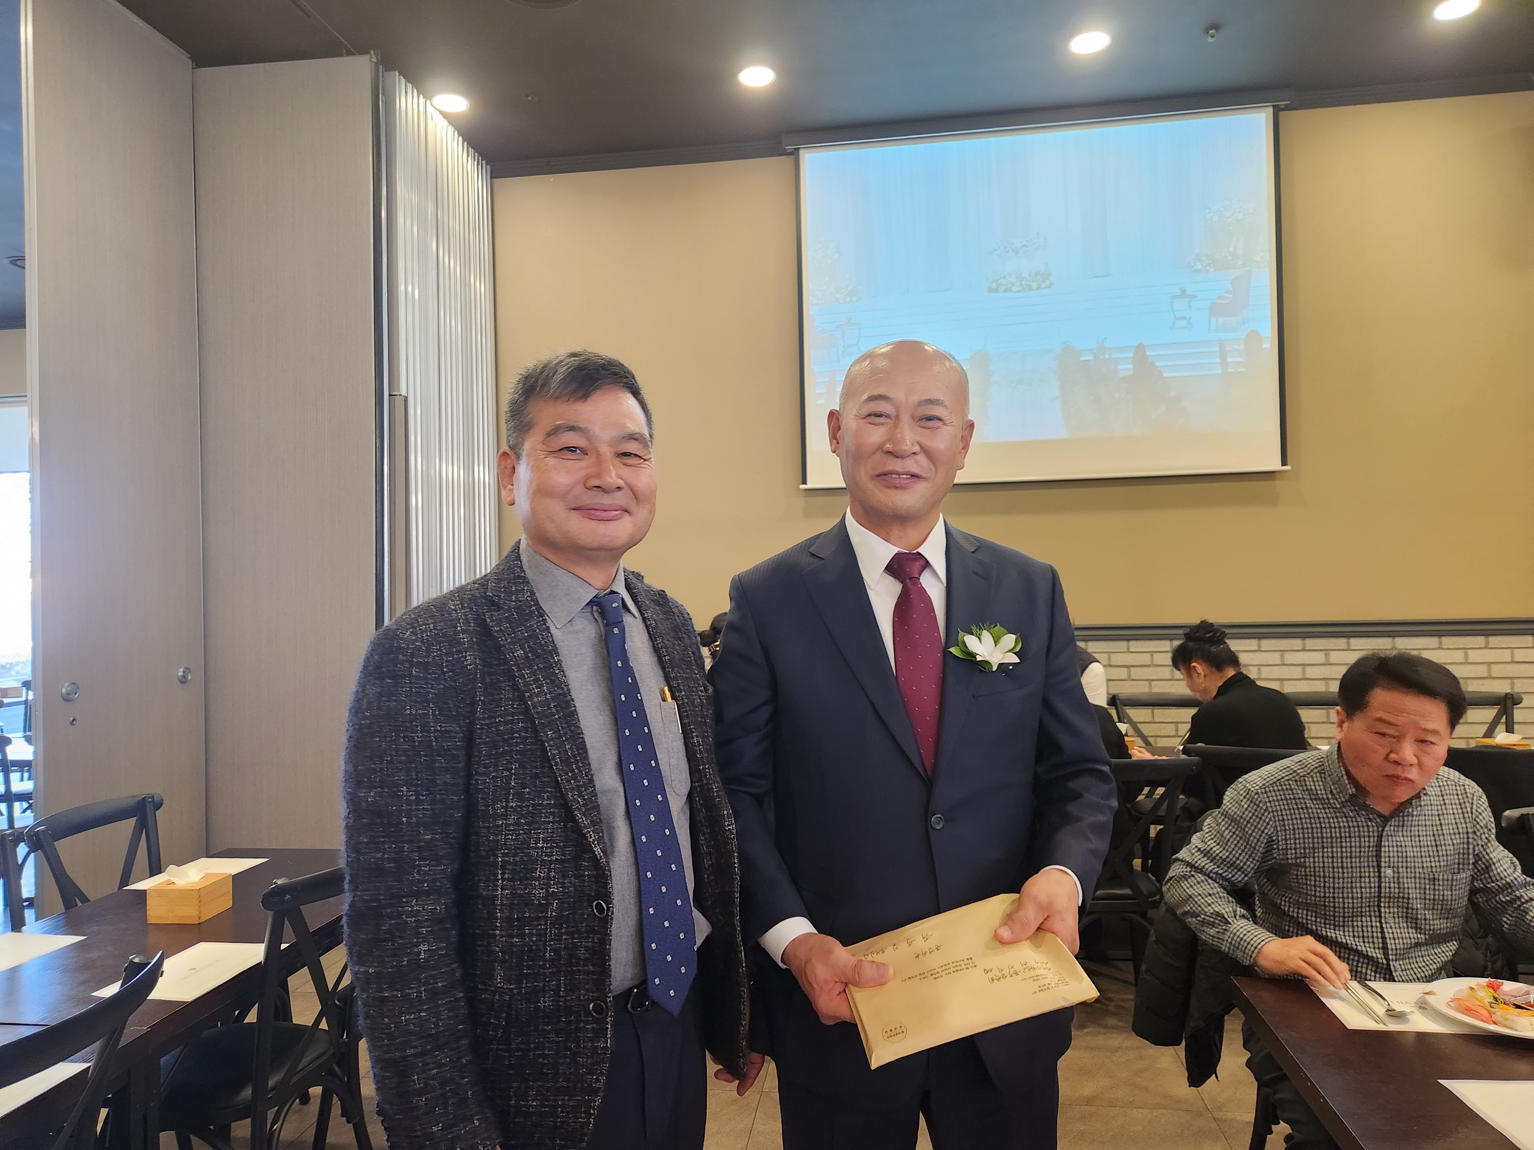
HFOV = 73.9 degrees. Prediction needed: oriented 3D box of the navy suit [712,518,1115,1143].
[{"bbox_3d":[0.199,0.657,1.345,0.540,1.480,0.360,-1,0,0],"label":"navy suit"}]

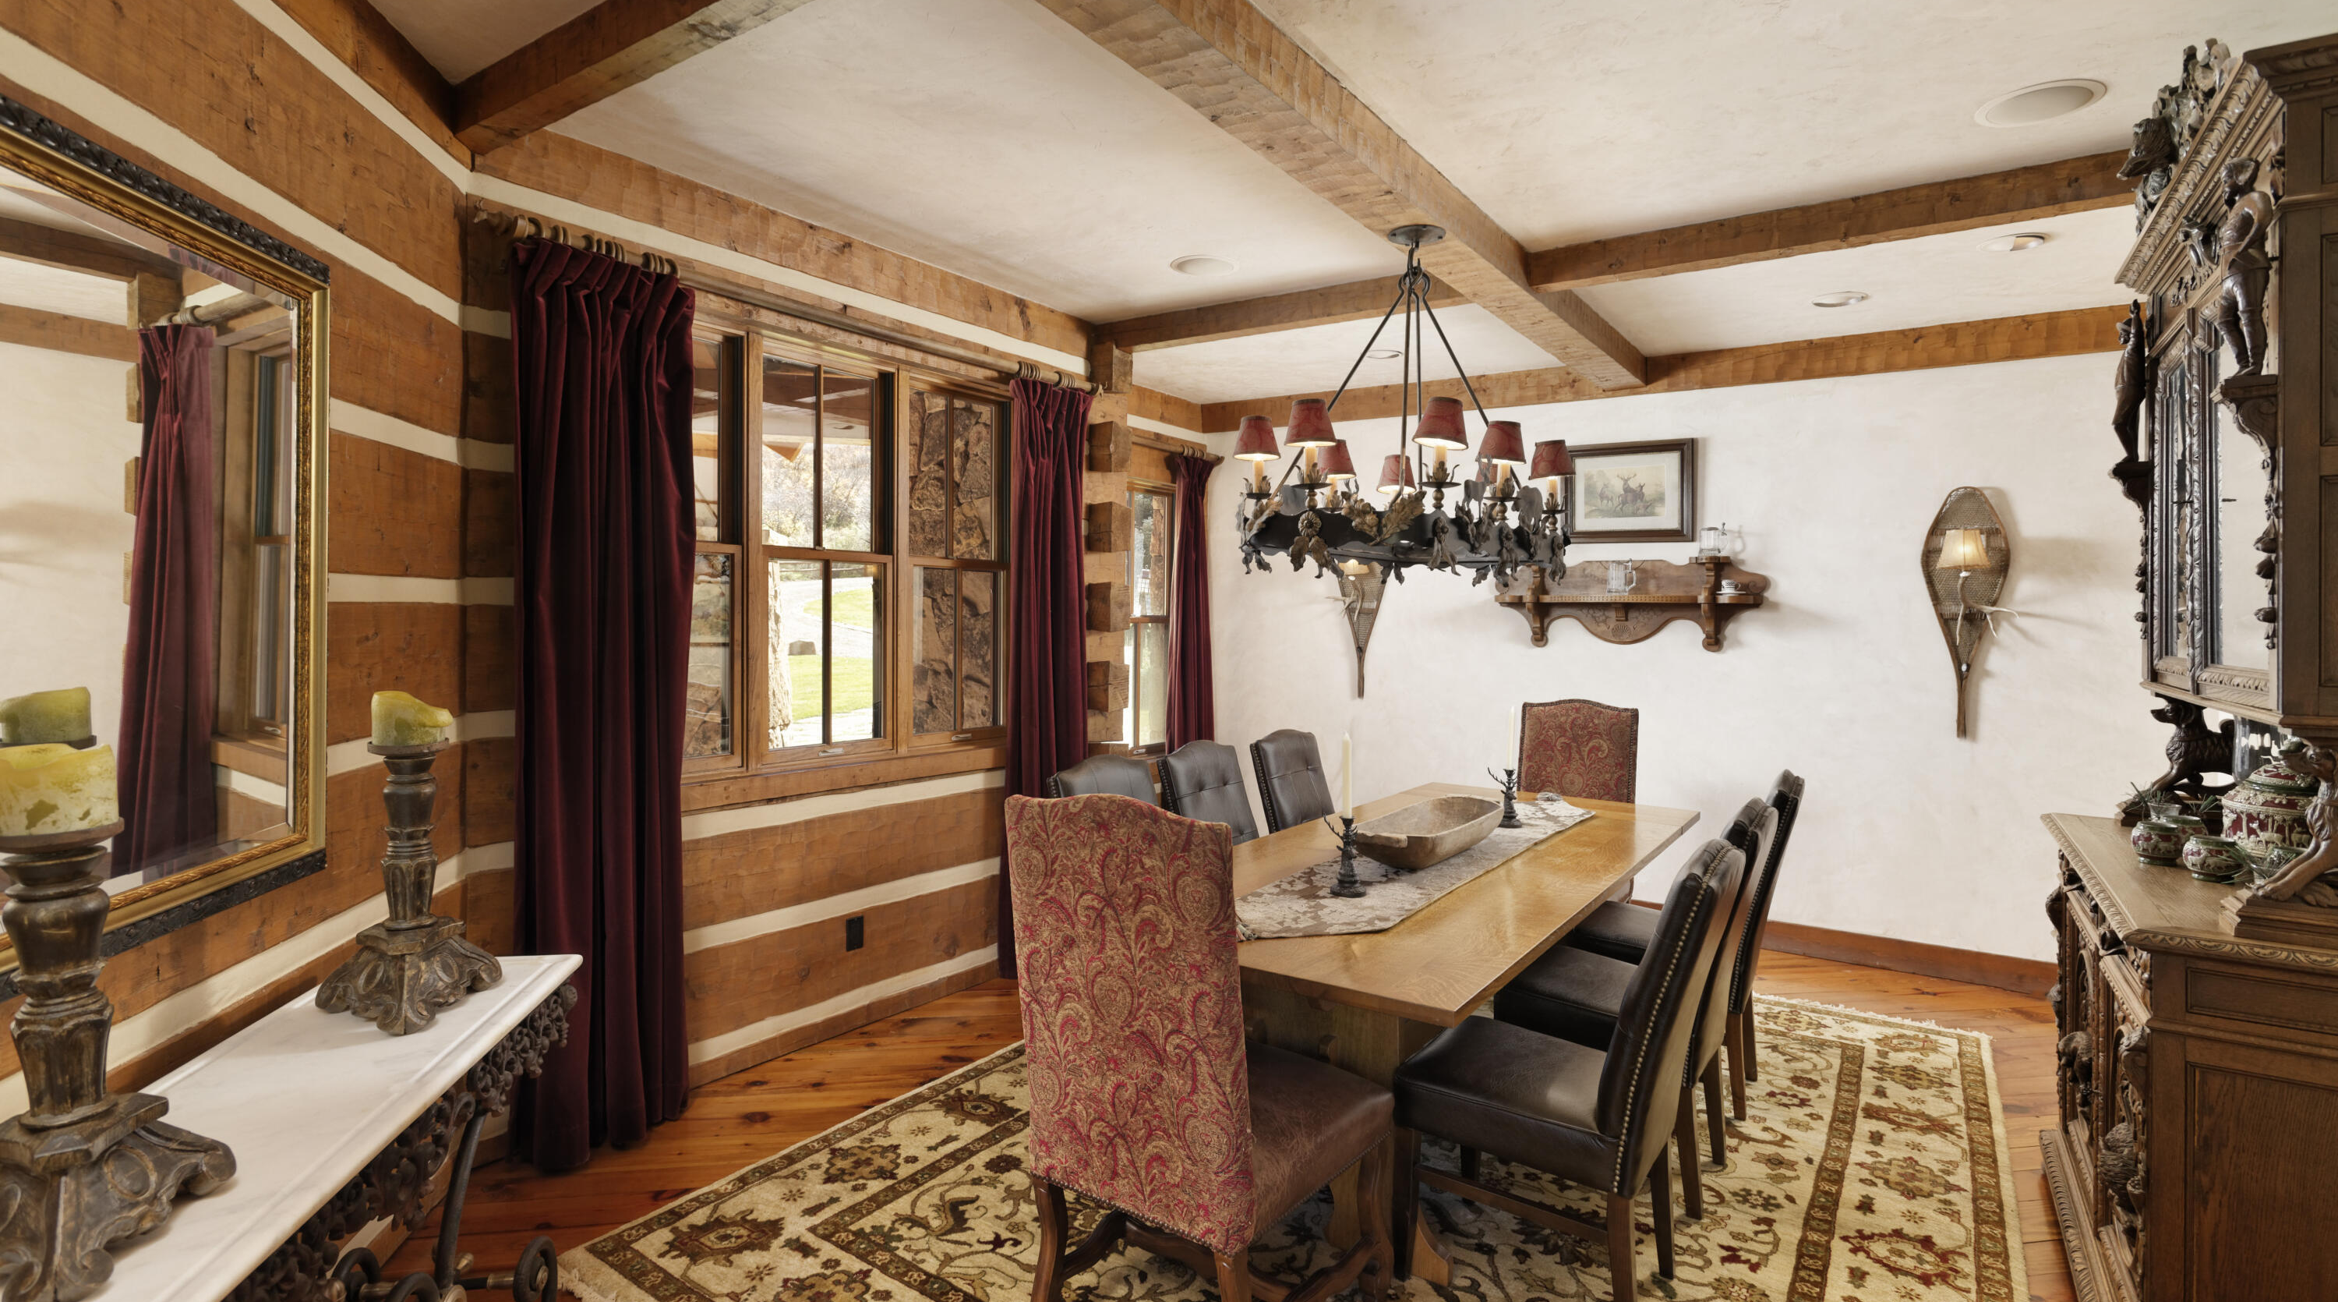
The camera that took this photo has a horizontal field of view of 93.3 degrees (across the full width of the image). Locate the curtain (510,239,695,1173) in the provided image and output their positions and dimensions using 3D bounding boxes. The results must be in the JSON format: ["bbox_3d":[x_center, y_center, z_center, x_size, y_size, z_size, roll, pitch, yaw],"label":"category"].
[{"bbox_3d":[-1.514,0.149,3.006,0.160,2.380,0.480,2,2,35],"label":"curtain"}]

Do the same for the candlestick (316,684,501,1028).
[{"bbox_3d":[-1.338,0.360,1.939,0.280,0.548,0.255,0,2,-31],"label":"candlestick"}]

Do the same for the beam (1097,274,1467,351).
[{"bbox_3d":[0.433,-1.338,4.413,1.690,0.113,0.100,3,3,35],"label":"beam"}]

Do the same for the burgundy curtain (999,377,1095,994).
[{"bbox_3d":[-0.489,0.124,4.546,0.160,2.416,0.496,2,2,35],"label":"burgundy curtain"}]

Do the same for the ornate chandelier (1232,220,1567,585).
[{"bbox_3d":[0.686,-0.694,3.177,0.930,0.980,0.930,2,2,35],"label":"ornate chandelier"}]

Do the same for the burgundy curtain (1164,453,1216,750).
[{"bbox_3d":[0.112,0.081,6.365,0.150,2.416,0.438,2,2,35],"label":"burgundy curtain"}]

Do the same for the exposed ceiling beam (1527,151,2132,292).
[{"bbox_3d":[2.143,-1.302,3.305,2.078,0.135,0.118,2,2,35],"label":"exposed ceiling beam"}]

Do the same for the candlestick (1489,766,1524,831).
[{"bbox_3d":[1.181,0.509,3.876,0.130,0.205,0.100,2,2,35],"label":"candlestick"}]

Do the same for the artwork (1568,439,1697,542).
[{"bbox_3d":[2.236,-0.774,5.359,0.572,0.480,0.035,2,2,35],"label":"artwork"}]

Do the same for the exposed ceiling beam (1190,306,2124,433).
[{"bbox_3d":[2.081,-1.312,5.384,4.580,0.178,0.120,3,3,35],"label":"exposed ceiling beam"}]

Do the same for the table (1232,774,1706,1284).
[{"bbox_3d":[0.815,0.996,3.401,1.088,0.762,2.643,2,2,34],"label":"table"}]

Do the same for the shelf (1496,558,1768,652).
[{"bbox_3d":[2.166,-0.224,5.319,1.250,0.445,0.200,2,2,35],"label":"shelf"}]

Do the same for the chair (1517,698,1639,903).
[{"bbox_3d":[1.664,0.776,4.704,0.600,1.140,0.650,2,2,35],"label":"chair"}]

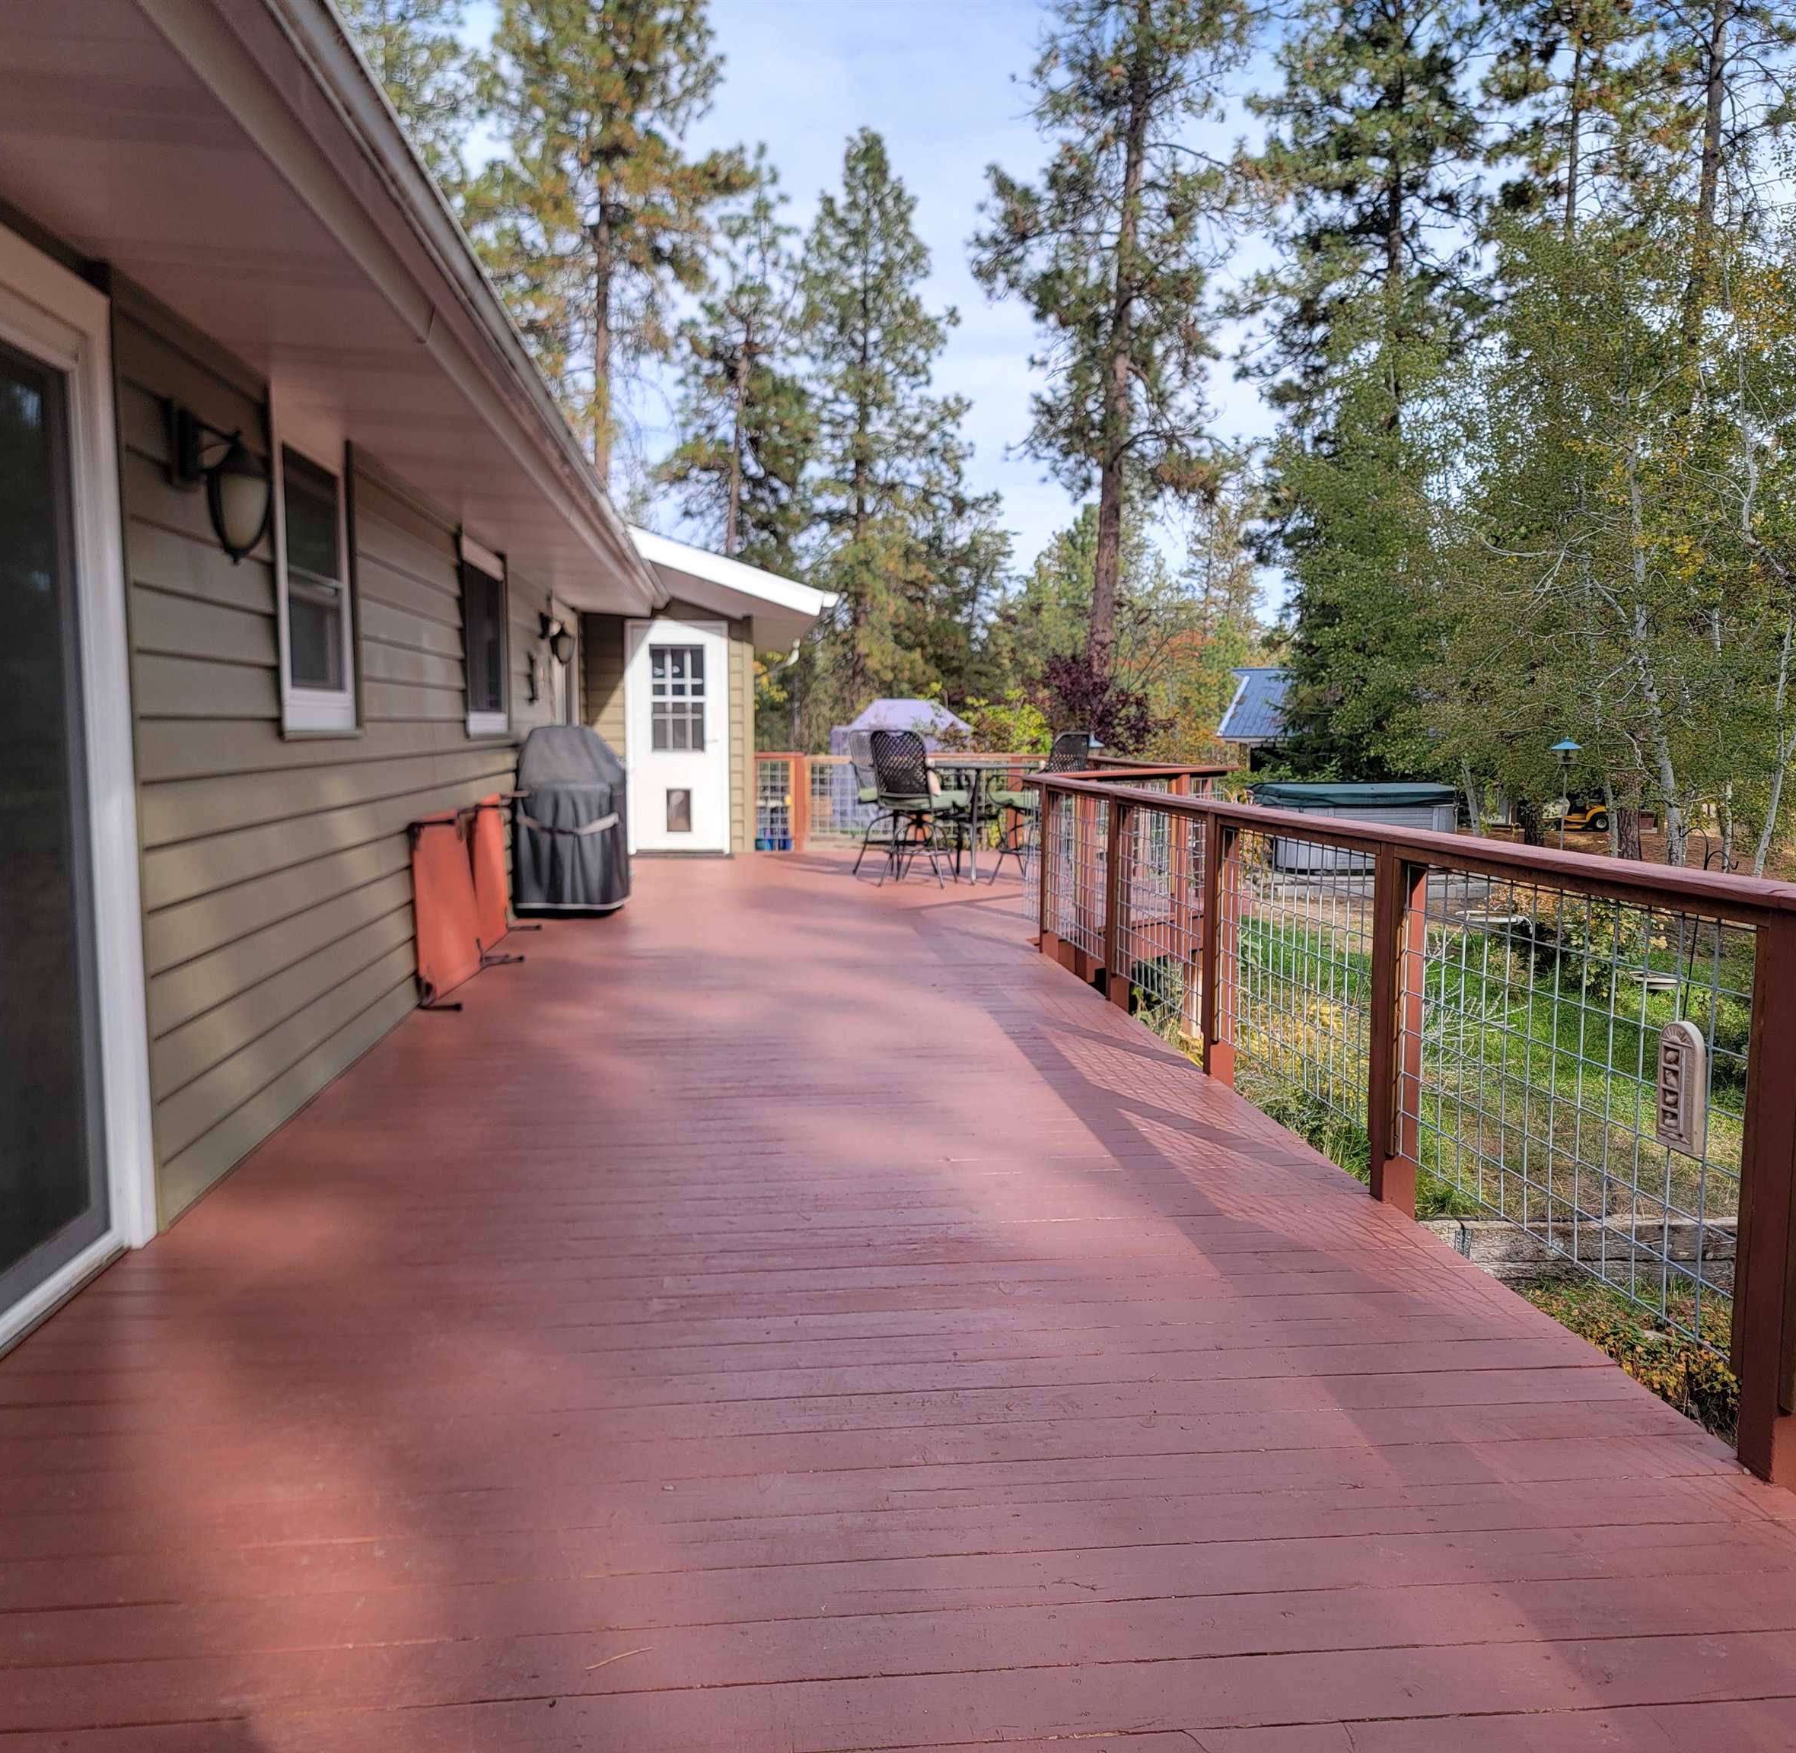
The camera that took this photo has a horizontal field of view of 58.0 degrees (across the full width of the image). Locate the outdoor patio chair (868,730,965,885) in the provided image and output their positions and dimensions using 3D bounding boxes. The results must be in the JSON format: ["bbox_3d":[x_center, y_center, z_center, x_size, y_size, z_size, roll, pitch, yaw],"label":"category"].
[{"bbox_3d":[0.166,-0.515,12.173,0.600,1.140,0.660,4,7,36],"label":"outdoor patio chair"}]

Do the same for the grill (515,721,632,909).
[{"bbox_3d":[-2.108,-0.400,10.693,0.650,1.200,1.150,-1,5,-6],"label":"grill"}]

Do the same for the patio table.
[{"bbox_3d":[0.568,-0.426,12.498,1.000,0.900,1.000,-1,5,-6],"label":"patio table"}]

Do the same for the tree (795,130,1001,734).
[{"bbox_3d":[0.014,-10.896,46.413,6.000,20.027,6.000,-1,5,-6],"label":"tree"}]

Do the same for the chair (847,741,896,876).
[{"bbox_3d":[-0.024,-0.581,12.883,0.660,1.140,0.600,4,6,34],"label":"chair"}]

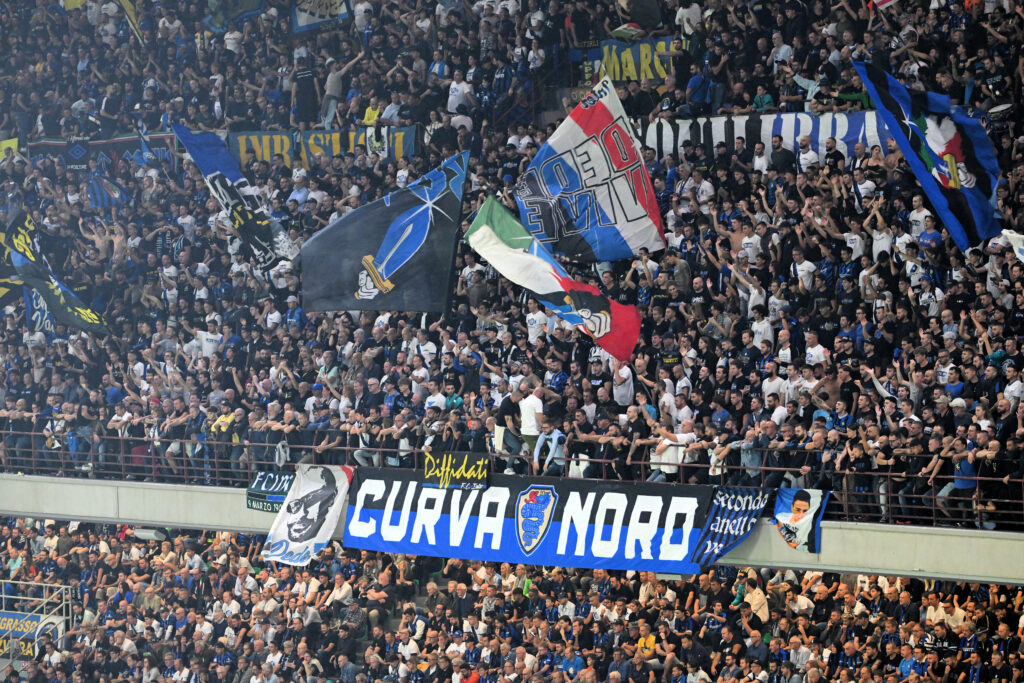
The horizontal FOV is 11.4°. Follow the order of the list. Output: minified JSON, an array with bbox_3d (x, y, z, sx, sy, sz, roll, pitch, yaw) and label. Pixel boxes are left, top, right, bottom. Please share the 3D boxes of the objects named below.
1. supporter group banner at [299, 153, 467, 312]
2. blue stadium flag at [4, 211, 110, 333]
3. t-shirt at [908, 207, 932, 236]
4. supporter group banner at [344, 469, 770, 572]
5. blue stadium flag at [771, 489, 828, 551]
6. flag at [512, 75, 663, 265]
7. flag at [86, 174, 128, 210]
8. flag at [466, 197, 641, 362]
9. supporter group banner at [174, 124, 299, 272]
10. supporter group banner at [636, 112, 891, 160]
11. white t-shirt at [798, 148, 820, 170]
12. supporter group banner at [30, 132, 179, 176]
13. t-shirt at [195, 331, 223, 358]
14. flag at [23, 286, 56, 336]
[{"bbox_3d":[-2.729,-2.315,108.756,3.450,3.200,0.800,0,2,25],"label":"supporter group banner"},{"bbox_3d":[-10.576,-1.599,118.623,2.300,2.800,0.800,0,2,25],"label":"blue stadium flag"},{"bbox_3d":[8.098,-2.329,101.500,0.500,0.660,0.280,0,3,35],"label":"t-shirt"},{"bbox_3d":[0.582,3.219,92.119,0.150,1.570,12.200,-2,2,-38],"label":"supporter group banner"},{"bbox_3d":[4.868,3.015,86.620,0.150,1.060,1.450,-2,2,-38],"label":"blue stadium flag"},{"bbox_3d":[1.596,-3.608,106.799,3.100,3.800,0.800,-1,2,20],"label":"flag"},{"bbox_3d":[-9.848,-3.628,124.664,1.000,0.880,0.300,0,2,25],"label":"flag"},{"bbox_3d":[0.751,-1.104,92.700,3.000,2.950,1.100,-1,2,20],"label":"flag"},{"bbox_3d":[-5.746,-2.983,106.800,2.500,3.000,0.900,-1,2,20],"label":"supporter group banner"},{"bbox_3d":[5.458,-4.442,111.499,0.120,1.100,8.451,-3,3,-41],"label":"supporter group banner"},{"bbox_3d":[5.773,-3.365,99.025,0.520,0.680,0.300,0,2,40],"label":"white t-shirt"},{"bbox_3d":[-10.441,-4.720,129.941,0.120,1.100,6.470,-3,3,-41],"label":"supporter group banner"},{"bbox_3d":[-6.261,0.124,105.985,0.520,0.680,0.300,-1,2,20],"label":"t-shirt"},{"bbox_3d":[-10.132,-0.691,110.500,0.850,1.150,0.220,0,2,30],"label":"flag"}]

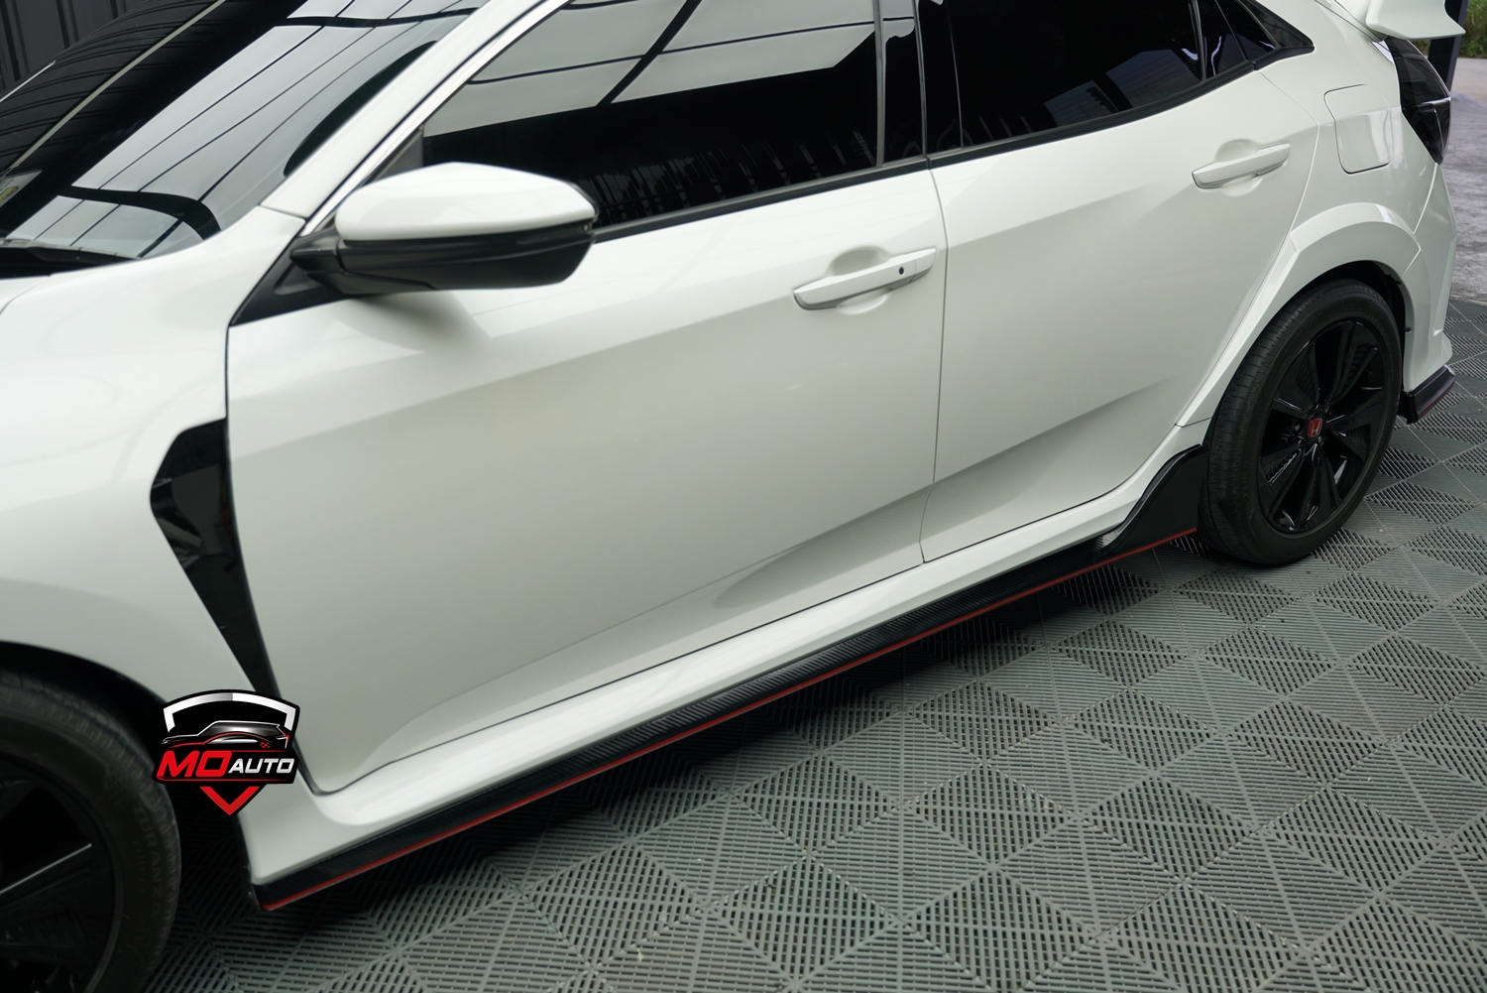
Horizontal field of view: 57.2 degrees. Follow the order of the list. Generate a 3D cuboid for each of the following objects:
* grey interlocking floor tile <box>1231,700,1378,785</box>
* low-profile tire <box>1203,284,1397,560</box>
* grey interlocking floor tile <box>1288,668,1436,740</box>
[{"bbox_3d":[0.994,0.434,2.414,0.198,0.018,0.198,-17,28,-35],"label":"grey interlocking floor tile"},{"bbox_3d":[1.193,-0.184,3.043,0.645,0.645,0.235,-16,28,-34],"label":"low-profile tire"},{"bbox_3d":[1.151,0.386,2.529,0.198,0.018,0.198,-17,28,-35],"label":"grey interlocking floor tile"}]

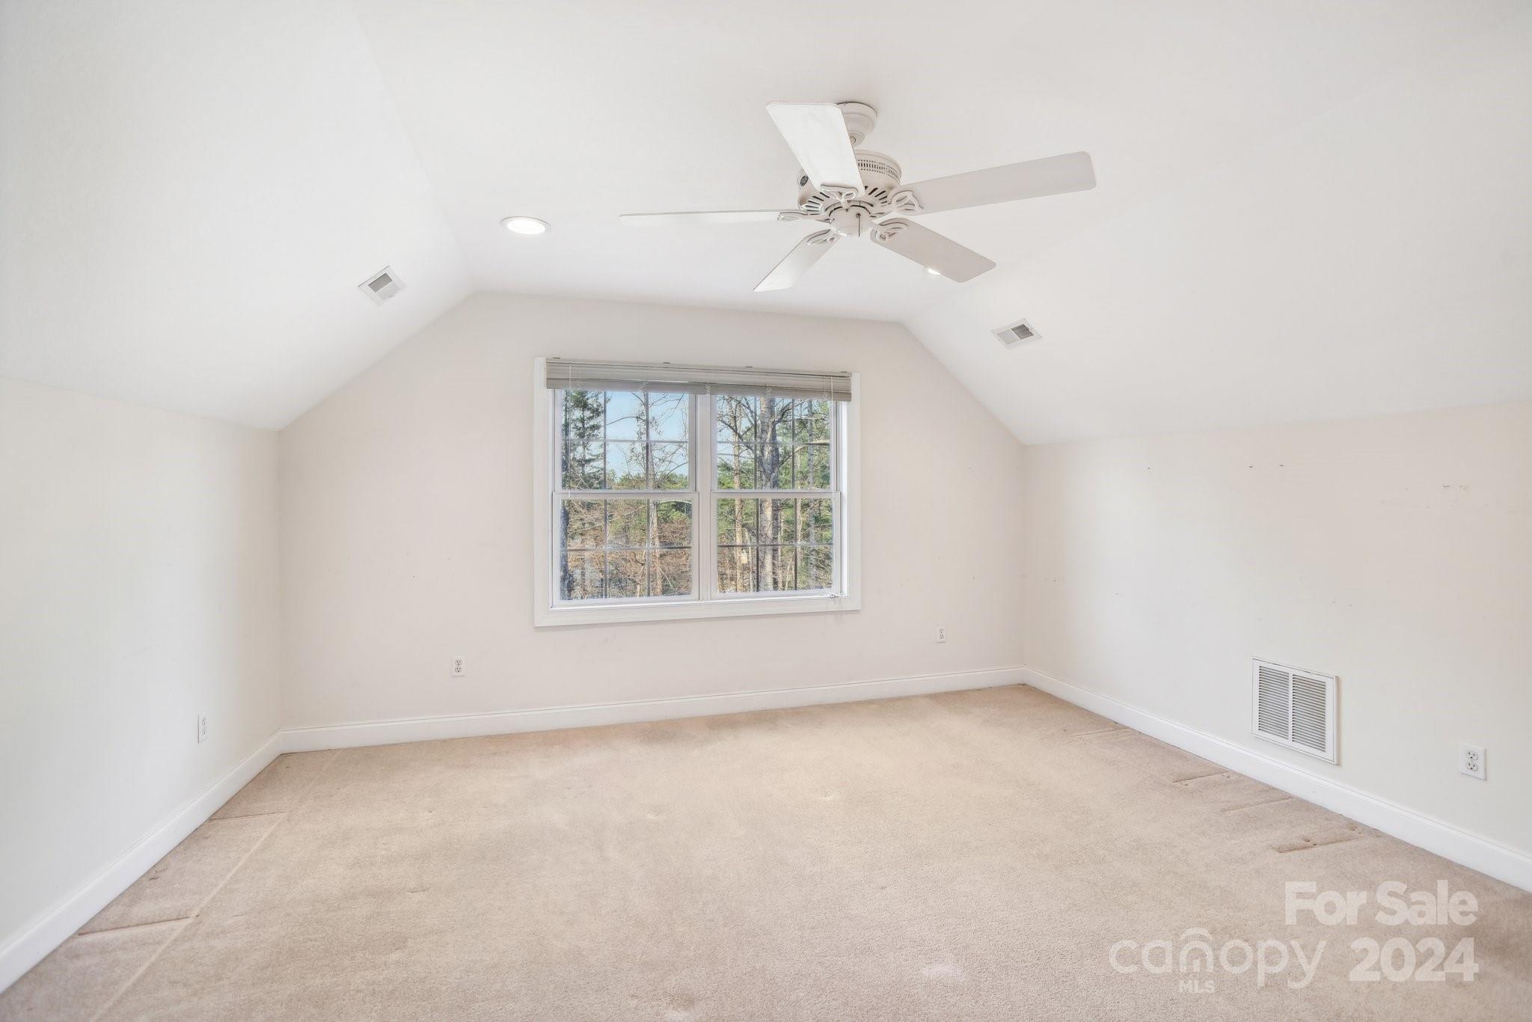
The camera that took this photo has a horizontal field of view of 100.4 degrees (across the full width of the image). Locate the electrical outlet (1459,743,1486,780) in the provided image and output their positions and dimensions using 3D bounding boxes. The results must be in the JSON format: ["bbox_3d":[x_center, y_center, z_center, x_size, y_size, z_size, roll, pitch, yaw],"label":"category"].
[{"bbox_3d":[2.531,0.895,2.285,0.010,0.115,0.071,0,1,-16],"label":"electrical outlet"}]

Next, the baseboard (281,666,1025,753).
[{"bbox_3d":[-0.316,1.189,3.932,4.577,0.117,0.020,0,1,-16],"label":"baseboard"}]

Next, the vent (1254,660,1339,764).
[{"bbox_3d":[2.359,0.883,2.863,0.024,0.368,0.362,0,1,-16],"label":"vent"}]

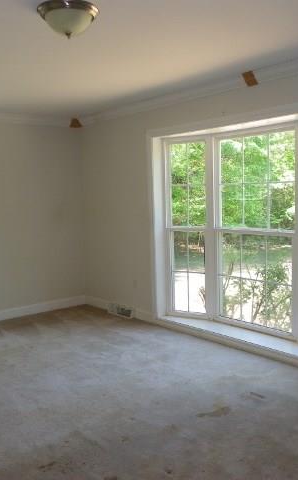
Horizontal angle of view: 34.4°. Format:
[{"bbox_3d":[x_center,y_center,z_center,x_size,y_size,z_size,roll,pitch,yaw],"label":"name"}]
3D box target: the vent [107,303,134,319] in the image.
[{"bbox_3d":[-0.356,0.849,5.832,0.045,0.120,0.470,-6,7,-39],"label":"vent"}]

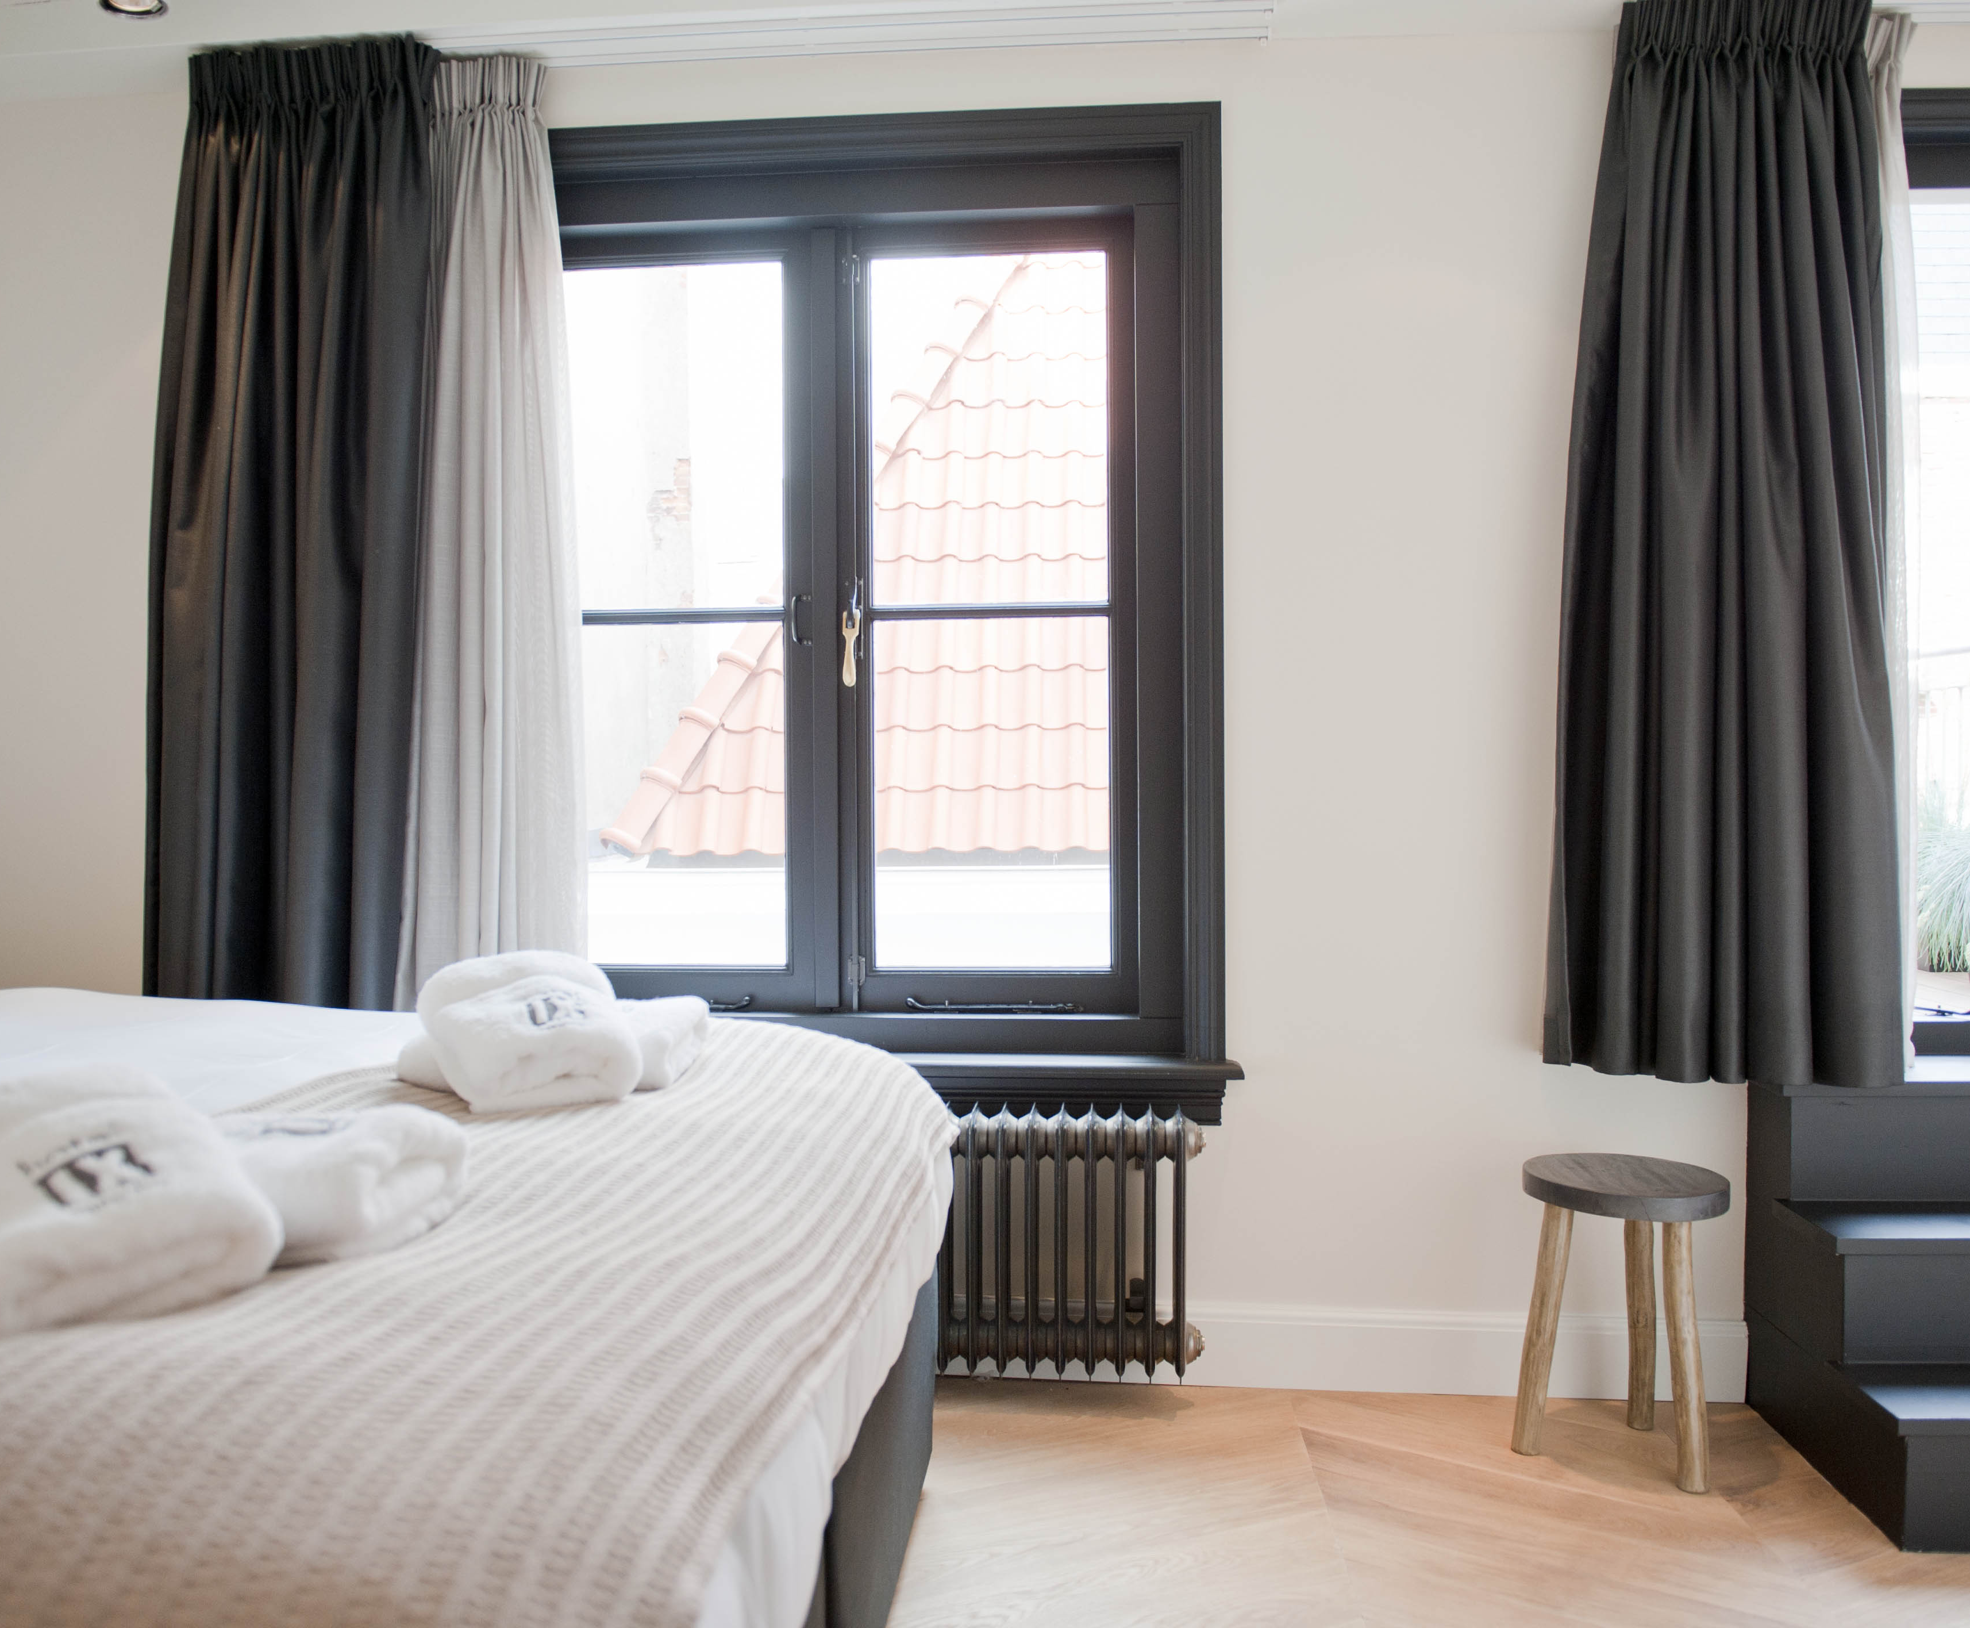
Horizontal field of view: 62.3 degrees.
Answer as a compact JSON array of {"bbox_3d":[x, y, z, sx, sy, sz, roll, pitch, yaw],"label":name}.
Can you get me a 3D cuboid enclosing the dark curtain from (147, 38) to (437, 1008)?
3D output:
[{"bbox_3d":[-1.194,-0.435,2.812,0.488,1.759,0.131,0,1,5],"label":"dark curtain"}]

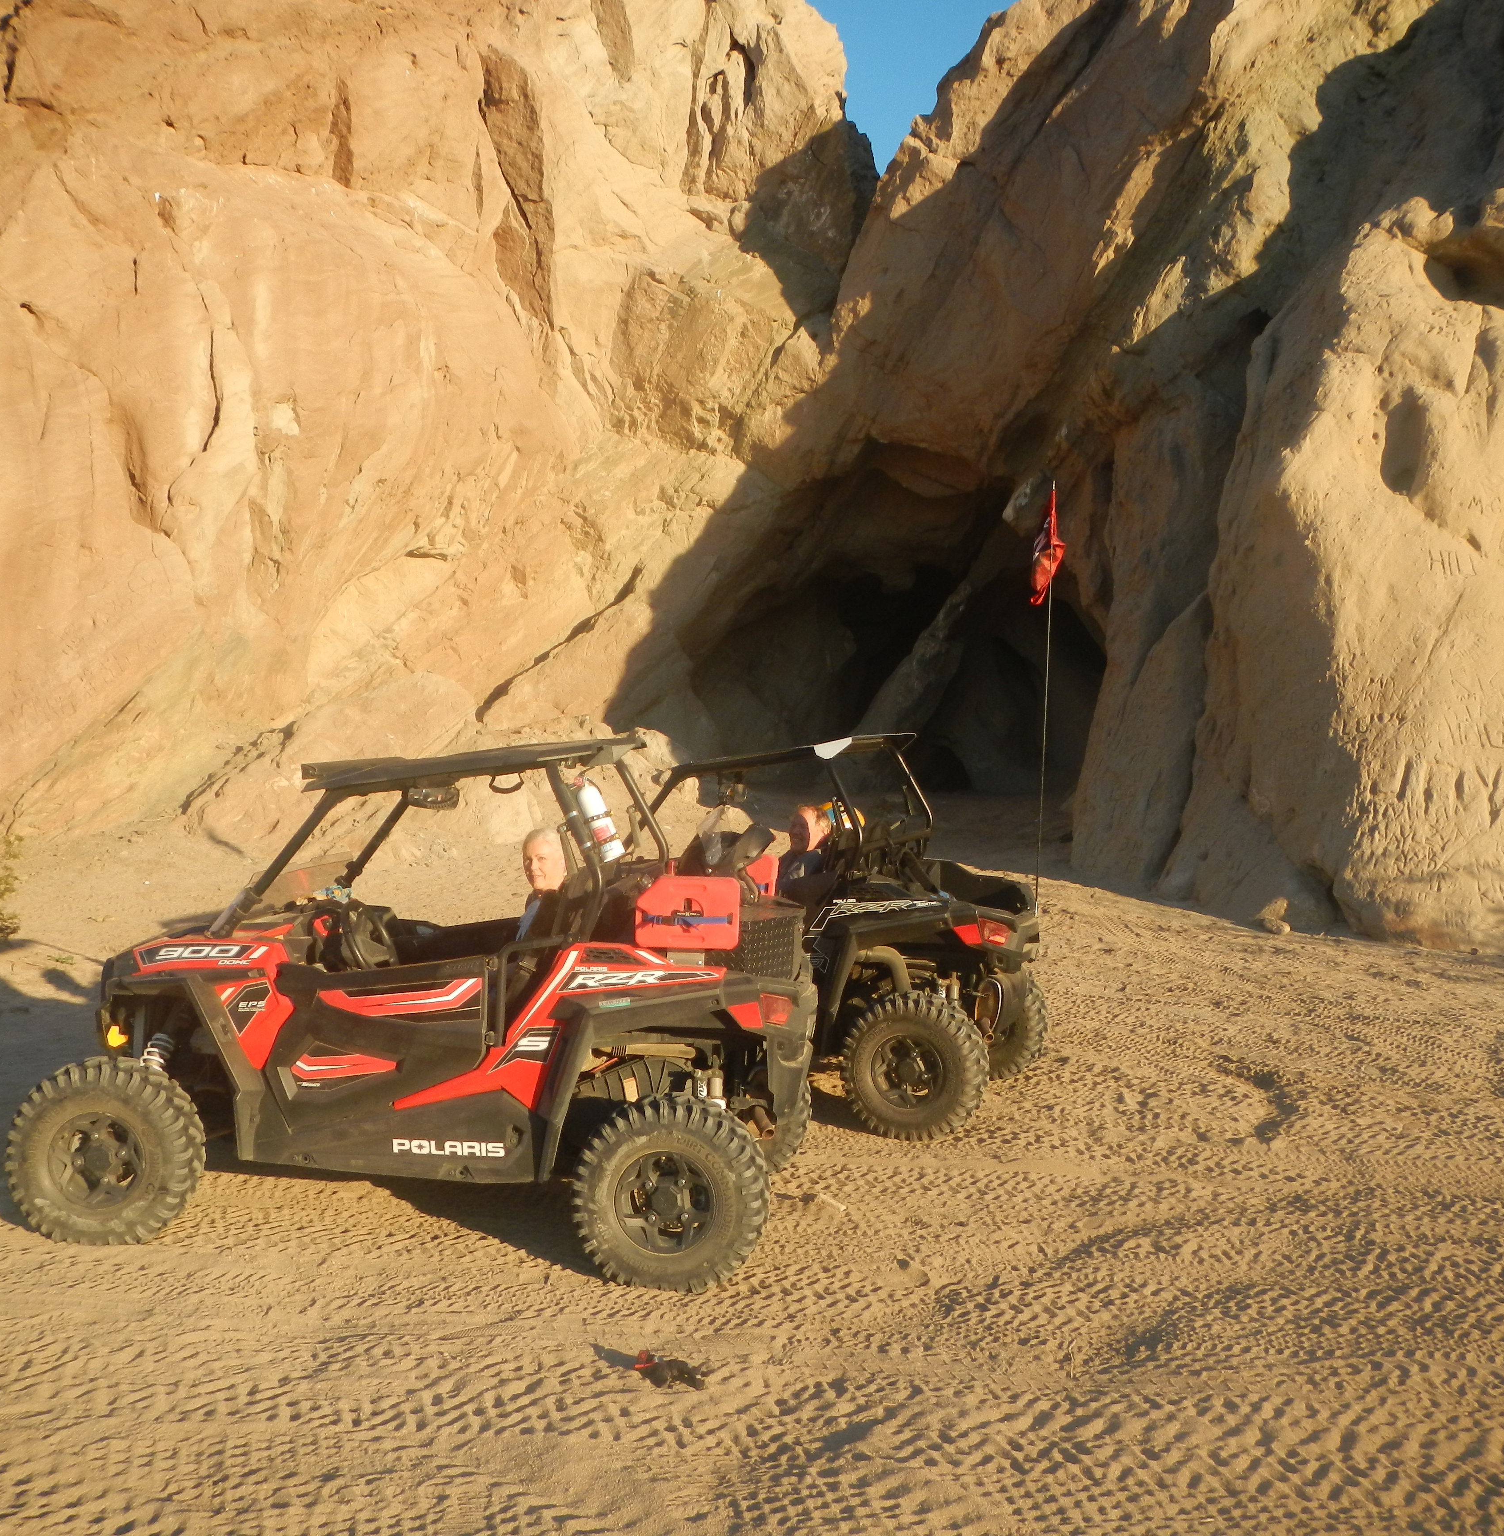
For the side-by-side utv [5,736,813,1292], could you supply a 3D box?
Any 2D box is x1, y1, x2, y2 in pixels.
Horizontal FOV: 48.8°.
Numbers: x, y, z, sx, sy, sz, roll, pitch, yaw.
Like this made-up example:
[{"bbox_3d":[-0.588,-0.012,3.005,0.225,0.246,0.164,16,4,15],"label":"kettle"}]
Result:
[{"bbox_3d":[-1.141,0.768,6.262,2.740,1.760,1.524,2,5,8],"label":"side-by-side utv"}]

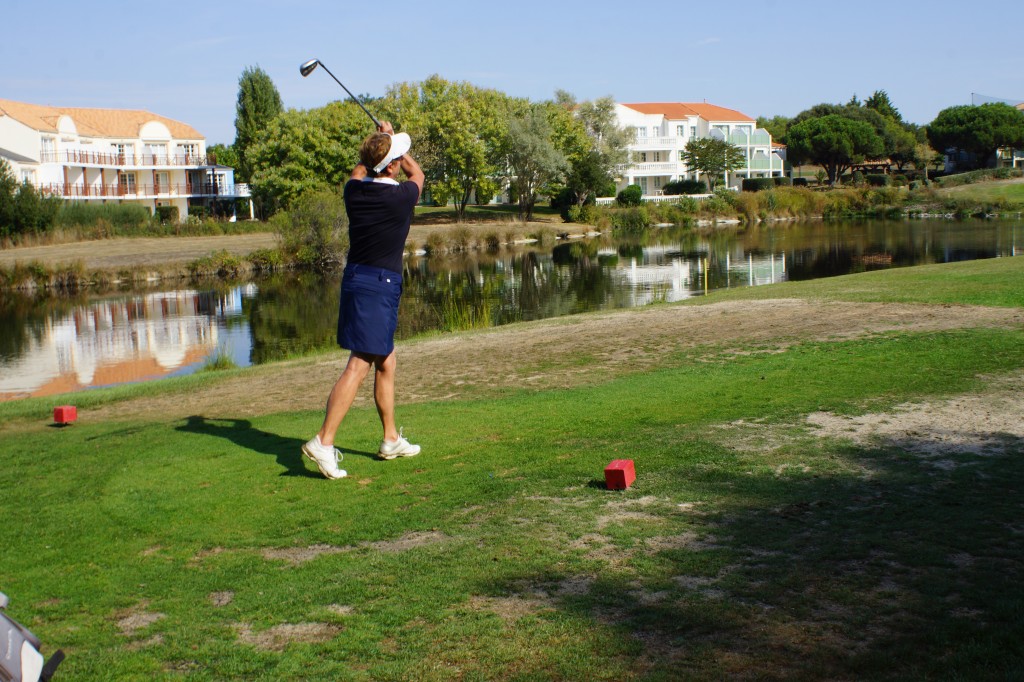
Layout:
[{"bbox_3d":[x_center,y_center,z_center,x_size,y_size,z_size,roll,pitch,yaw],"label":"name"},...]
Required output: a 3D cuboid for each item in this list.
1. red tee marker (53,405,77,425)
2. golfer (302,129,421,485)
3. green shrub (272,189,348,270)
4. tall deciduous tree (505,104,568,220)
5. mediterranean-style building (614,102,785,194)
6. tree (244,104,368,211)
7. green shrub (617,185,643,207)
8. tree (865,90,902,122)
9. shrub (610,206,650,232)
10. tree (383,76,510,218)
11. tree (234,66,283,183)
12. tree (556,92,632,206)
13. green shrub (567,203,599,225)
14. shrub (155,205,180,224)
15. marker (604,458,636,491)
[{"bbox_3d":[-2.970,0.489,7.954,0.097,0.097,0.097,2,6,35],"label":"red tee marker"},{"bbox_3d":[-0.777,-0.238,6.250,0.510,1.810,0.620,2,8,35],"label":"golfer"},{"bbox_3d":[-9.096,-5.135,55.000,4.000,3.800,3.600,-2,7,0],"label":"green shrub"},{"bbox_3d":[2.093,-15.246,102.000,5.500,9.900,5.200,-2,7,0],"label":"tall deciduous tree"},{"bbox_3d":[19.469,-19.988,124.000,16.000,9.300,10.500,-5,7,-22],"label":"mediterranean-style building"},{"bbox_3d":[-16.953,-15.088,99.000,10.200,9.400,9.600,-2,6,0],"label":"tree"},{"bbox_3d":[12.201,-15.056,124.000,2.700,2.300,2.600,-2,6,0],"label":"green shrub"},{"bbox_3d":[52.742,-28.827,170.000,6.200,13.400,6.000,-2,6,0],"label":"tree"},{"bbox_3d":[9.923,-10.174,100.000,3.300,2.200,2.800,-2,7,0],"label":"shrub"},{"bbox_3d":[-5.814,-17.176,106.000,10.800,12.000,9.500,-2,7,0],"label":"tree"},{"bbox_3d":[-27.644,-21.994,131.000,5.400,16.200,5.300,-2,6,0],"label":"tree"},{"bbox_3d":[8.181,-18.664,117.000,7.300,11.100,7.000,-2,6,0],"label":"tree"},{"bbox_3d":[5.904,-10.593,100.000,2.600,1.700,2.200,-2,7,0],"label":"green shrub"},{"bbox_3d":[-30.002,-11.017,104.000,2.300,1.750,1.900,-4,7,-11],"label":"shrub"},{"bbox_3d":[0.489,0.602,5.393,0.097,0.097,0.097,-2,19,32],"label":"marker"}]

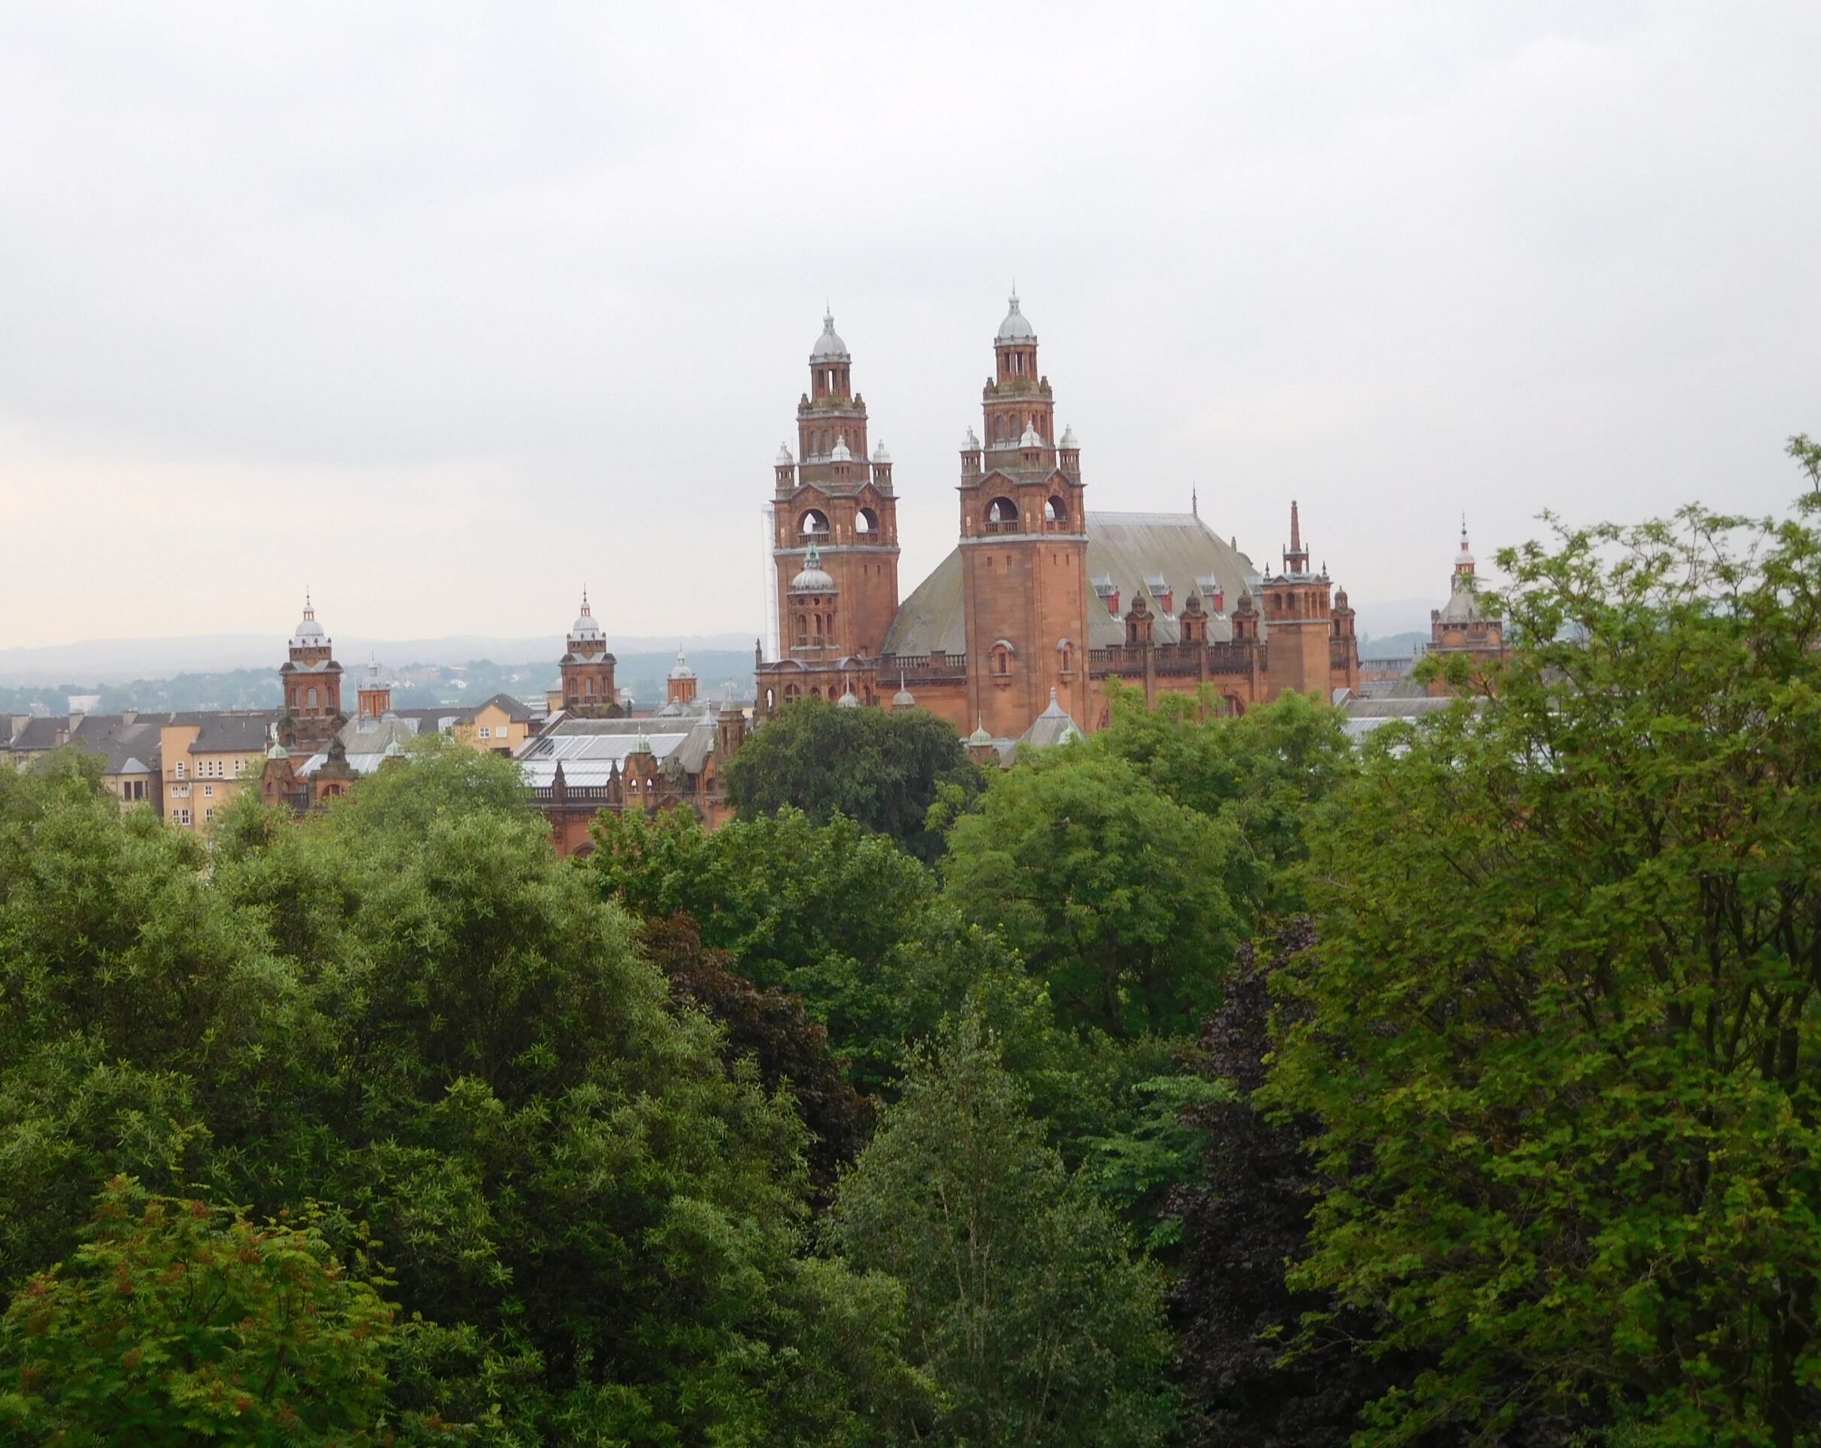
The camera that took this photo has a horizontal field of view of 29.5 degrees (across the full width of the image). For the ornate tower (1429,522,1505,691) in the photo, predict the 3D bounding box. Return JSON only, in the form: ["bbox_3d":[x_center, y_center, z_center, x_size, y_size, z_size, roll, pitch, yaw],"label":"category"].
[{"bbox_3d":[48.977,-10.419,304.387,5.200,15.936,5.200,-1,1,37],"label":"ornate tower"}]

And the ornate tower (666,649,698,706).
[{"bbox_3d":[-23.381,-4.798,354.840,2.400,6.040,2.400,-1,1,37],"label":"ornate tower"}]

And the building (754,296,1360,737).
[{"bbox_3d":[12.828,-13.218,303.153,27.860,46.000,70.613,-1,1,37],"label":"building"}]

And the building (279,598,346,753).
[{"bbox_3d":[-56.071,-4.803,324.054,5.400,15.132,5.400,-1,1,37],"label":"building"}]

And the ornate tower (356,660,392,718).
[{"bbox_3d":[-49.655,-3.355,320.552,2.400,5.736,2.400,-1,1,37],"label":"ornate tower"}]

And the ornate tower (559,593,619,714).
[{"bbox_3d":[-33.016,-7.413,354.181,5.200,12.828,5.200,-1,1,37],"label":"ornate tower"}]

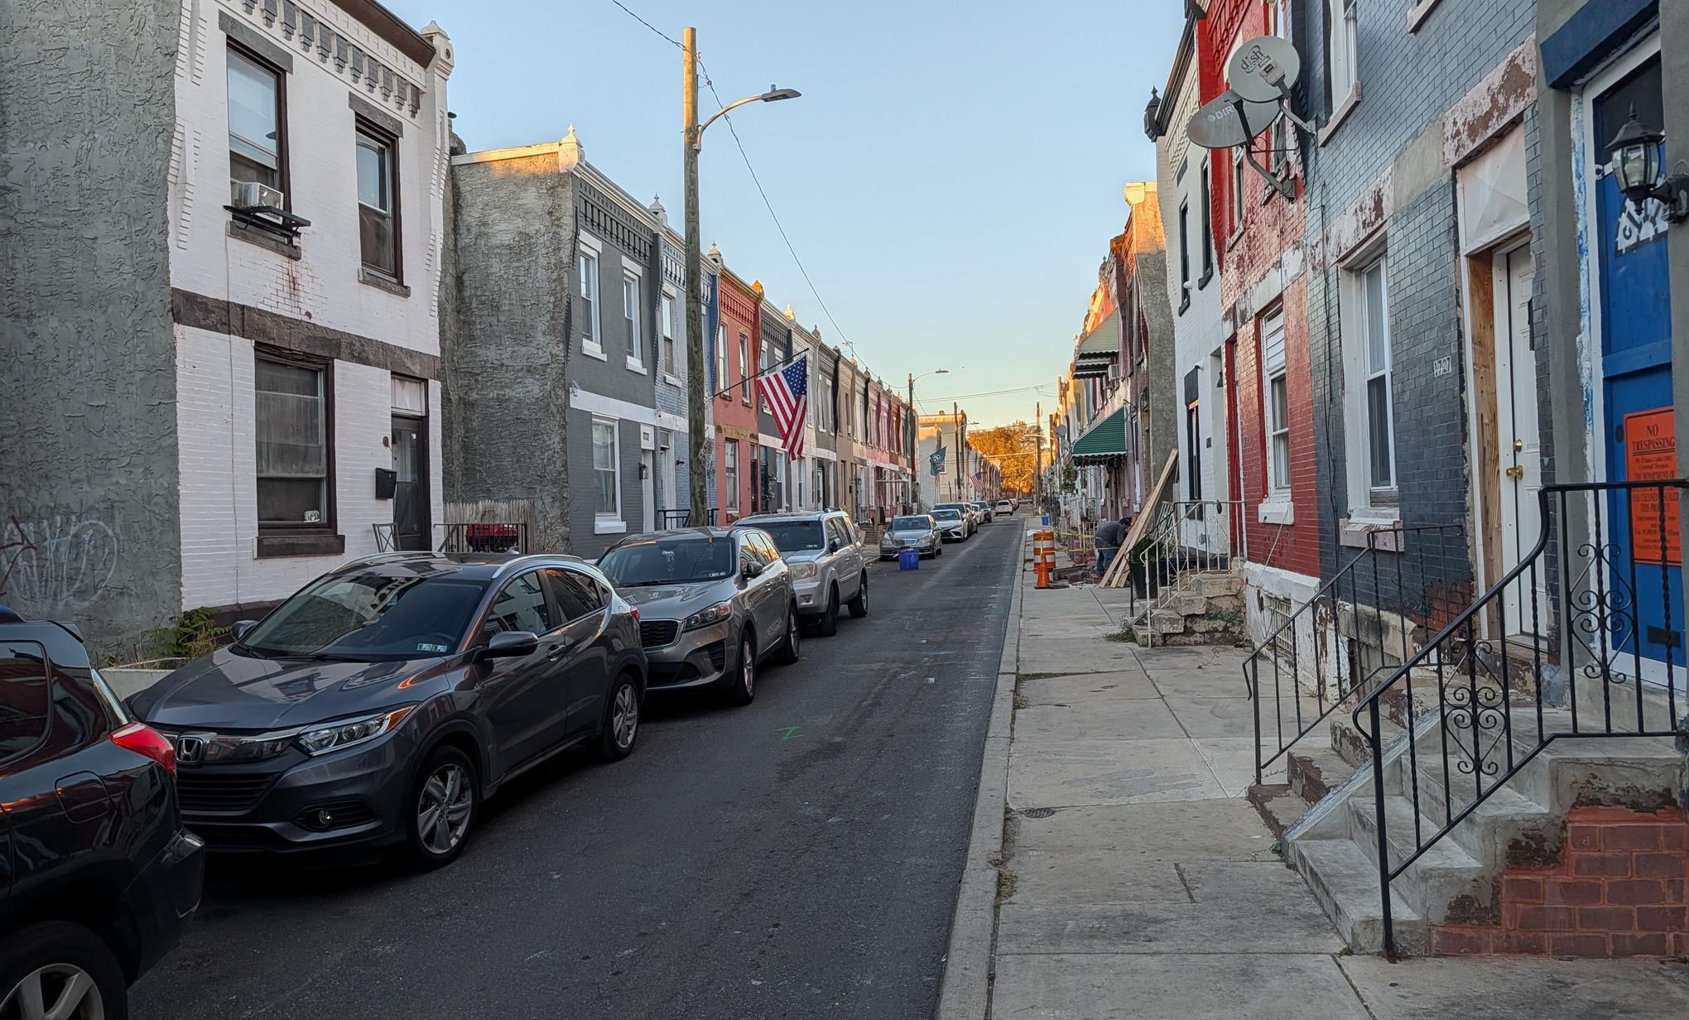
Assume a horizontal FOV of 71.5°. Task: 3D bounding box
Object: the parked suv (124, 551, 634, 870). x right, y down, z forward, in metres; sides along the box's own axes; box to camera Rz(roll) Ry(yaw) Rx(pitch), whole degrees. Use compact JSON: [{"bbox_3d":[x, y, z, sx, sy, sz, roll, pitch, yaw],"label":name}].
[{"bbox_3d":[-2.768,1.113,7.593,1.790,1.610,4.330,-2,0,10],"label":"parked suv"}]

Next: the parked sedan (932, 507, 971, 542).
[{"bbox_3d":[4.836,0.778,56.048,1.840,1.450,4.880,-2,0,9],"label":"parked sedan"}]

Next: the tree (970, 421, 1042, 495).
[{"bbox_3d":[38.276,-12.130,280.000,16.500,18.500,16.000,-2,0,9],"label":"tree"}]

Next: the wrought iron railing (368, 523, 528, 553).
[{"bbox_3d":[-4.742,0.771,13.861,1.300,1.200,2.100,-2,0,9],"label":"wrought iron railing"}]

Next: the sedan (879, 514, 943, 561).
[{"bbox_3d":[2.353,0.906,40.993,1.820,1.460,4.800,-2,0,9],"label":"sedan"}]

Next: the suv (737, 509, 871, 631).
[{"bbox_3d":[-0.857,0.904,18.434,1.990,1.830,4.850,-2,0,9],"label":"suv"}]

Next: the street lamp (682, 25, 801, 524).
[{"bbox_3d":[-1.502,-3.007,18.541,2.010,9.446,0.320,-2,0,9],"label":"street lamp"}]

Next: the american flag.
[{"bbox_3d":[-0.984,-1.664,18.600,0.870,1.660,0.250,-2,0,9],"label":"american flag"}]

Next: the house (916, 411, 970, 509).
[{"bbox_3d":[8.402,-4.550,126.388,9.000,11.424,5.500,-2,0,9],"label":"house"}]

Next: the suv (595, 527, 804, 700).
[{"bbox_3d":[-1.665,1.020,12.712,1.890,1.690,4.780,-2,0,8],"label":"suv"}]

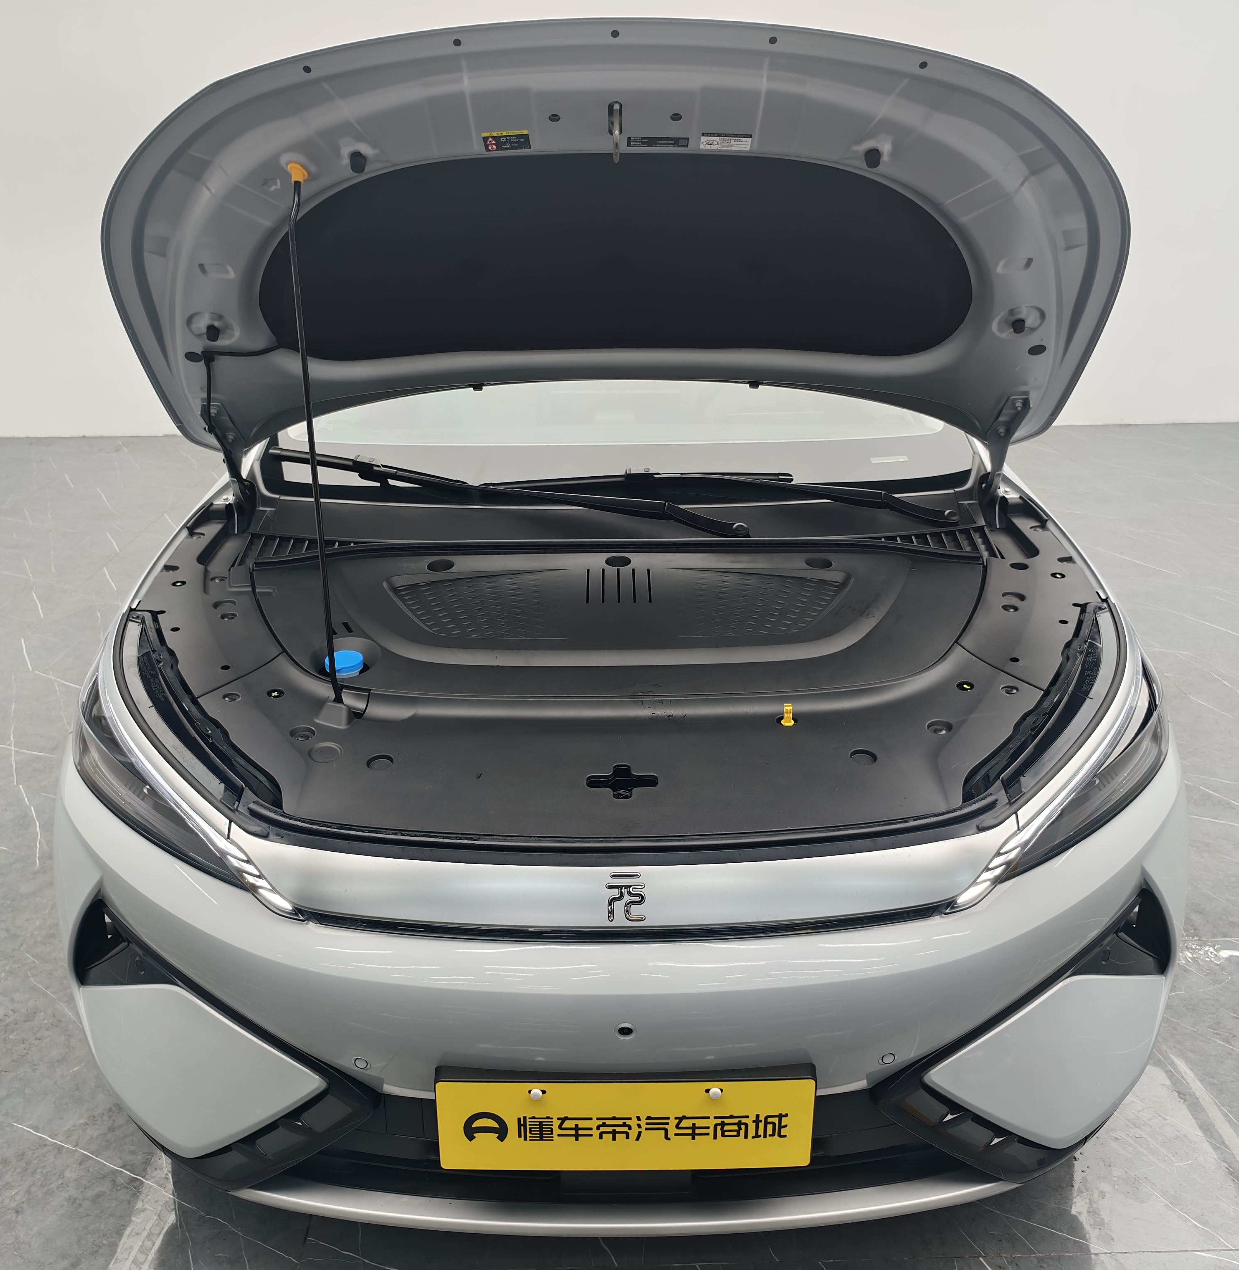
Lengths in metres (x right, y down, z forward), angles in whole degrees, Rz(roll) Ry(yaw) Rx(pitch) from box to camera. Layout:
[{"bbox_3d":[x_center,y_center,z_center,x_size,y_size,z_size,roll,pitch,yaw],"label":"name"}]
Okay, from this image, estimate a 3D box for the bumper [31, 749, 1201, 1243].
[{"bbox_3d":[0.011,0.457,1.570,1.790,0.520,0.560,-1,21,0],"label":"bumper"}]

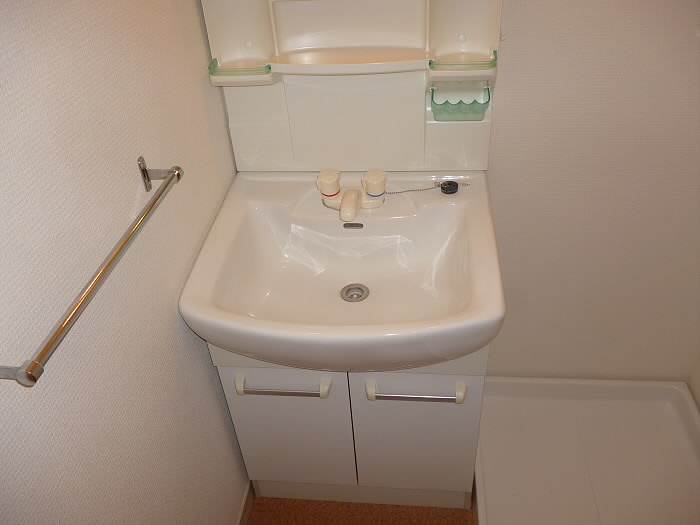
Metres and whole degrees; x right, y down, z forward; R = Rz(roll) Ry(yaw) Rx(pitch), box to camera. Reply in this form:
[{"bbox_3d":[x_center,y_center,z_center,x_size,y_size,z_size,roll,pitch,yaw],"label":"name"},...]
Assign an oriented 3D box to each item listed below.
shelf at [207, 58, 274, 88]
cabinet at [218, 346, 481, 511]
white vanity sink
[{"bbox_3d":[-0.226,-0.417,1.220,0.137,0.052,0.090,1,36,7],"label":"shelf"},{"bbox_3d":[0.029,0.288,1.510,0.594,0.630,0.447,1,36,7],"label":"cabinet"},{"bbox_3d":[0.003,0.000,1.220,0.600,0.190,0.575,1,36,7],"label":"white vanity sink"}]

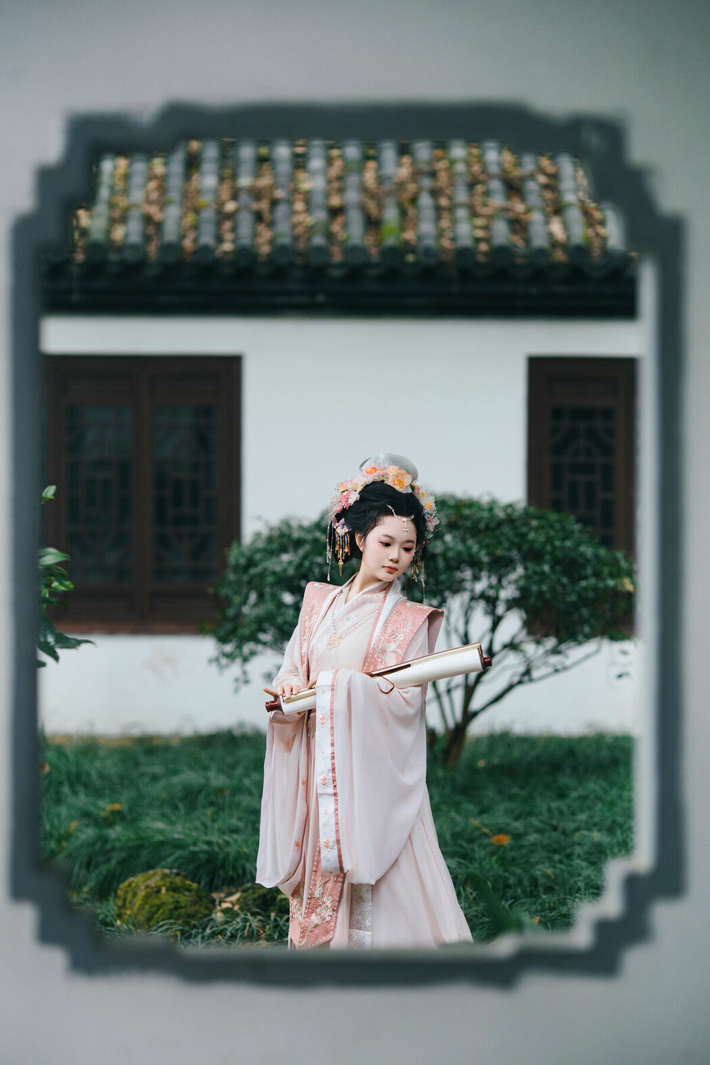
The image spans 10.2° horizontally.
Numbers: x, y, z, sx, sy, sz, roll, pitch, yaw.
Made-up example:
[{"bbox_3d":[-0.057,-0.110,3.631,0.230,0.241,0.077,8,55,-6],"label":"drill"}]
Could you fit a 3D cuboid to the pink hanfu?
[{"bbox_3d":[0.033,0.796,10.400,0.600,1.360,0.500,0,0,33],"label":"pink hanfu"}]

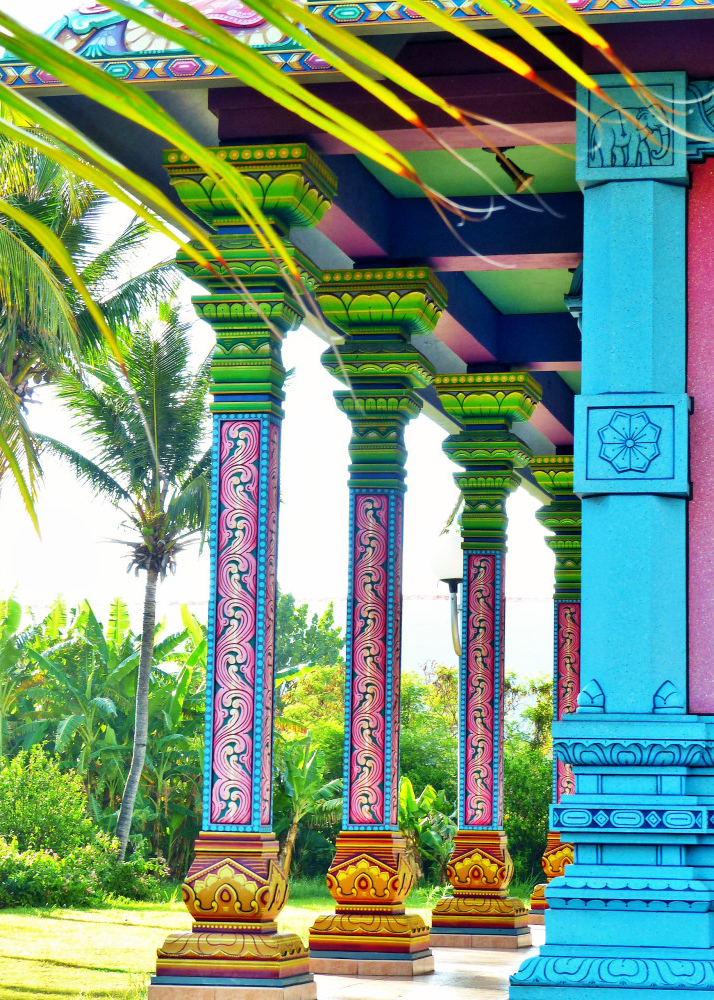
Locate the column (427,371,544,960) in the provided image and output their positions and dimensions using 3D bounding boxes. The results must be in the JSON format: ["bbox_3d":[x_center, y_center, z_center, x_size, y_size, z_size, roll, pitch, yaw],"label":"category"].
[{"bbox_3d":[0.963,1.214,19.949,0.737,4.281,0.737,-1,-7,12],"label":"column"}]

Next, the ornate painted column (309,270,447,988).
[{"bbox_3d":[0.113,0.753,16.266,0.737,4.281,0.737,-1,-7,12],"label":"ornate painted column"}]

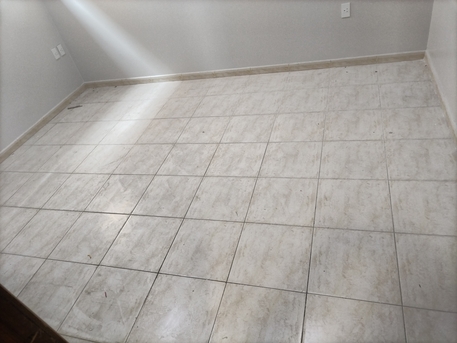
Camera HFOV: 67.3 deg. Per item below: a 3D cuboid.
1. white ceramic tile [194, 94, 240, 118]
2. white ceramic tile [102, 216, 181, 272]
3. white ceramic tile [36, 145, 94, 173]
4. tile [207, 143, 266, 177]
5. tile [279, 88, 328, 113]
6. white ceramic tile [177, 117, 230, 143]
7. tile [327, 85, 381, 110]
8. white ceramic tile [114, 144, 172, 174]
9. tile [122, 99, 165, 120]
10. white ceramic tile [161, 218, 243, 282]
[{"bbox_3d":[-0.100,-0.646,3.378,0.415,0.010,0.415,1,41,20],"label":"white ceramic tile"},{"bbox_3d":[-0.546,0.449,2.197,0.417,0.010,0.417,1,41,20],"label":"white ceramic tile"},{"bbox_3d":[-1.513,-0.117,3.216,0.417,0.010,0.417,1,41,20],"label":"white ceramic tile"},{"bbox_3d":[0.069,-0.095,2.651,0.417,0.010,0.417,1,41,20],"label":"tile"},{"bbox_3d":[0.653,-0.608,2.965,0.400,0.010,0.400,1,41,20],"label":"tile"},{"bbox_3d":[-0.205,-0.356,2.949,0.400,0.010,0.400,1,41,20],"label":"white ceramic tile"},{"bbox_3d":[1.080,-0.628,2.954,0.415,0.010,0.415,1,41,20],"label":"tile"},{"bbox_3d":[-0.714,-0.103,2.929,0.415,0.010,0.415,1,41,20],"label":"white ceramic tile"},{"bbox_3d":[-0.897,-0.662,3.670,0.417,0.010,0.417,1,41,20],"label":"tile"},{"bbox_3d":[-0.151,0.455,2.056,0.417,0.010,0.417,1,41,20],"label":"white ceramic tile"}]

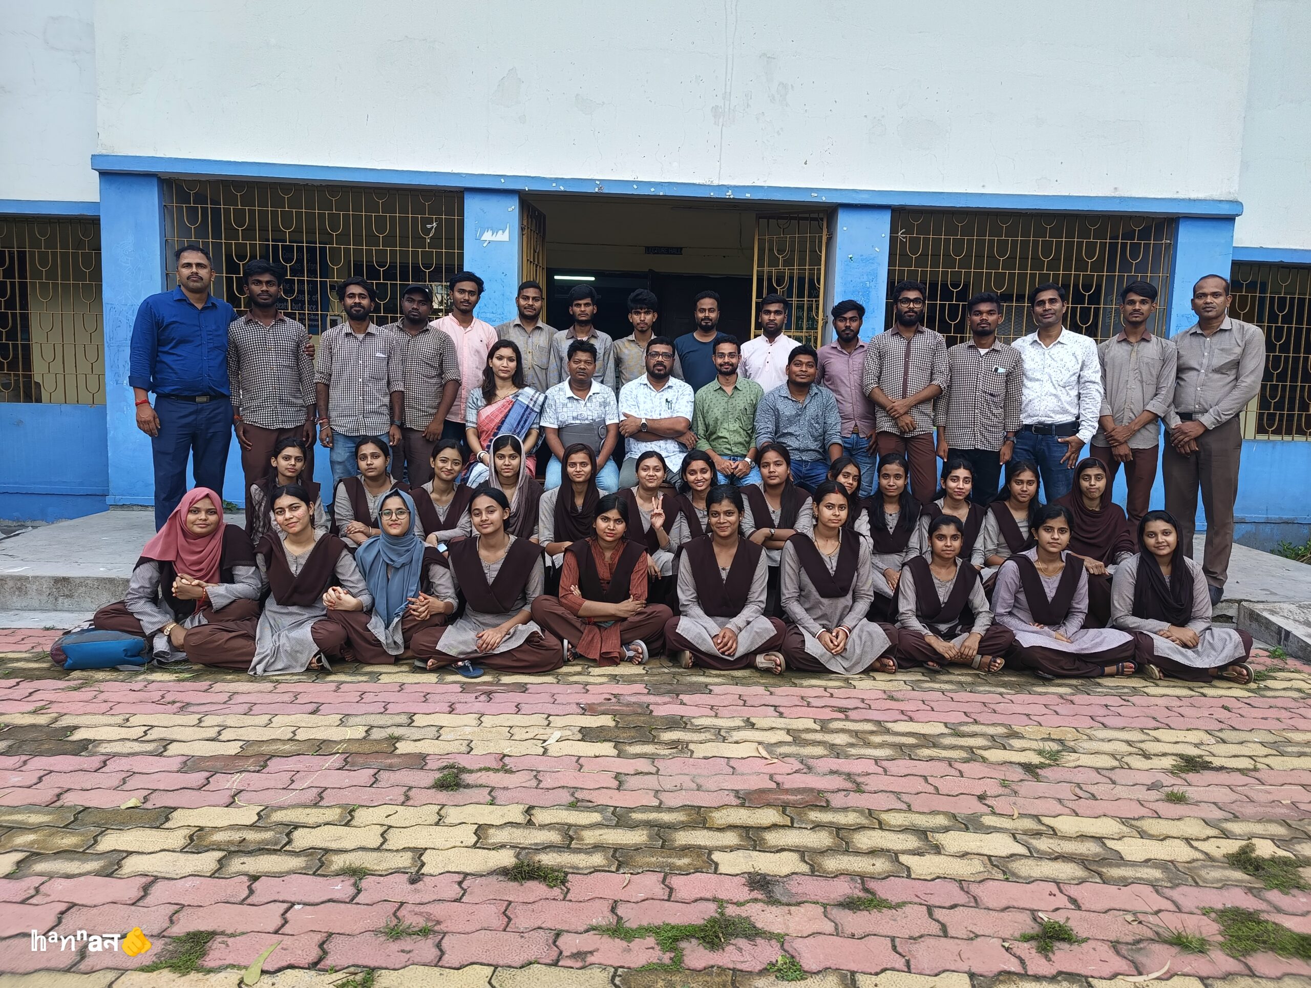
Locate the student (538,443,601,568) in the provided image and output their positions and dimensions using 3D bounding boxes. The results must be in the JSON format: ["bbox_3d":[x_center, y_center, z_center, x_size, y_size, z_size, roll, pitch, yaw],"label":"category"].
[{"bbox_3d":[-0.421,0.207,4.457,0.420,0.921,0.660,1,5,-4],"label":"student"}]

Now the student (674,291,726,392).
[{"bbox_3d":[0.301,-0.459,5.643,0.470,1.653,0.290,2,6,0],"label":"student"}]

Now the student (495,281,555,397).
[{"bbox_3d":[-0.814,-0.476,5.481,0.470,1.715,0.280,1,5,-6],"label":"student"}]

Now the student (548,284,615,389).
[{"bbox_3d":[-0.467,-0.459,5.482,0.470,1.698,0.280,1,5,-5],"label":"student"}]

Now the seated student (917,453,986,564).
[{"bbox_3d":[1.510,0.253,4.458,0.420,0.880,0.680,3,5,14],"label":"seated student"}]

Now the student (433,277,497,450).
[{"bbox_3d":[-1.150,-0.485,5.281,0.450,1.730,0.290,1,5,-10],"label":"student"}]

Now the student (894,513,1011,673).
[{"bbox_3d":[1.373,0.429,4.026,0.540,0.665,0.560,3,6,11],"label":"student"}]

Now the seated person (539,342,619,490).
[{"bbox_3d":[-0.419,-0.214,4.921,0.500,1.311,0.720,1,5,-4],"label":"seated person"}]

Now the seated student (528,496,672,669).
[{"bbox_3d":[-0.243,0.357,4.023,0.630,0.718,0.560,1,6,-2],"label":"seated student"}]

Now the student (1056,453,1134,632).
[{"bbox_3d":[2.268,0.267,4.488,0.440,0.890,0.680,4,6,20],"label":"student"}]

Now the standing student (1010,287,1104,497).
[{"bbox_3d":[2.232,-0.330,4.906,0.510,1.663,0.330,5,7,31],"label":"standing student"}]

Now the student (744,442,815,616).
[{"bbox_3d":[0.626,0.211,4.427,0.430,0.920,0.680,2,5,6],"label":"student"}]

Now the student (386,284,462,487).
[{"bbox_3d":[-1.405,-0.429,5.236,0.470,1.638,0.300,0,5,-14],"label":"student"}]

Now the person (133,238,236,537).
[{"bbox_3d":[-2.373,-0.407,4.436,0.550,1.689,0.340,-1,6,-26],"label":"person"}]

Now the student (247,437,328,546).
[{"bbox_3d":[-1.890,0.167,4.490,0.460,0.902,0.620,0,6,-16],"label":"student"}]

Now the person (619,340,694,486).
[{"bbox_3d":[0.009,-0.221,4.920,0.500,1.346,0.720,1,5,0],"label":"person"}]

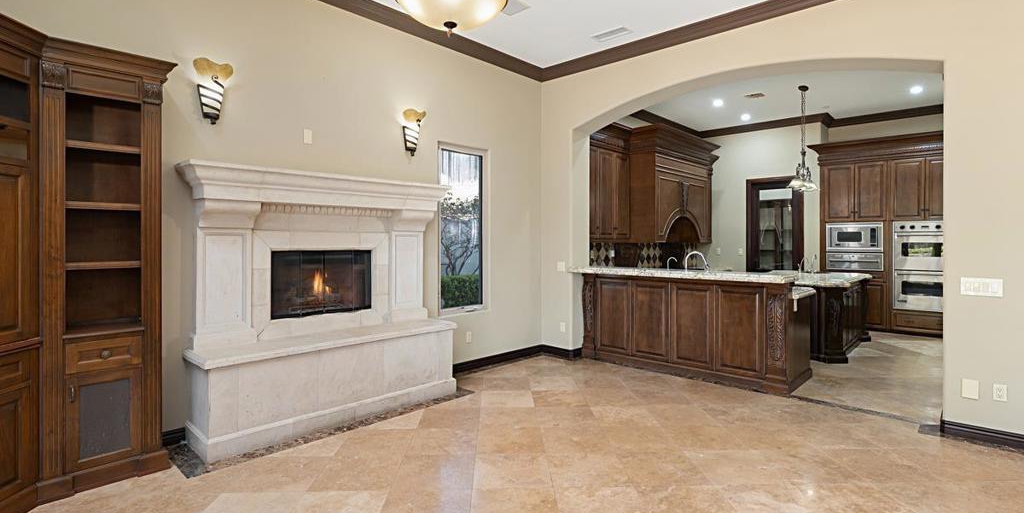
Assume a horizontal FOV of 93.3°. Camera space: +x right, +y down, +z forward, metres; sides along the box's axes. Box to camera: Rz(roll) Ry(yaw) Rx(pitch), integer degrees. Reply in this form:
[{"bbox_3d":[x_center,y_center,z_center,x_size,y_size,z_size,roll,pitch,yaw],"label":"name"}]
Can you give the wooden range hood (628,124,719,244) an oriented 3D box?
[{"bbox_3d":[2.424,-1.004,7.545,0.830,1.590,2.120,2,3,43],"label":"wooden range hood"}]

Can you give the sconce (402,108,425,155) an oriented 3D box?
[{"bbox_3d":[-0.909,-1.150,4.516,0.140,0.425,0.220,2,3,43],"label":"sconce"}]

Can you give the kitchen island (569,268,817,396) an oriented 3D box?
[{"bbox_3d":[1.970,0.715,5.418,2.250,1.040,0.890,2,2,43],"label":"kitchen island"}]

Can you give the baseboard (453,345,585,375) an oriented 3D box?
[{"bbox_3d":[0.016,1.172,5.342,0.520,0.125,1.810,2,2,43],"label":"baseboard"}]

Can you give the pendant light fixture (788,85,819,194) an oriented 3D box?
[{"bbox_3d":[3.890,-1.554,6.477,0.420,1.400,0.420,2,3,43],"label":"pendant light fixture"}]

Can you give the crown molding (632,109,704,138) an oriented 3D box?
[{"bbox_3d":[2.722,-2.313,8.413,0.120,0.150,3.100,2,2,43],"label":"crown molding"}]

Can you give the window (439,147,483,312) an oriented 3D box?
[{"bbox_3d":[-0.528,-0.274,5.126,0.100,1.720,0.670,2,3,43],"label":"window"}]

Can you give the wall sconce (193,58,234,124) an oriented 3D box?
[{"bbox_3d":[-2.055,-1.133,3.329,0.140,0.420,0.230,2,2,43],"label":"wall sconce"}]

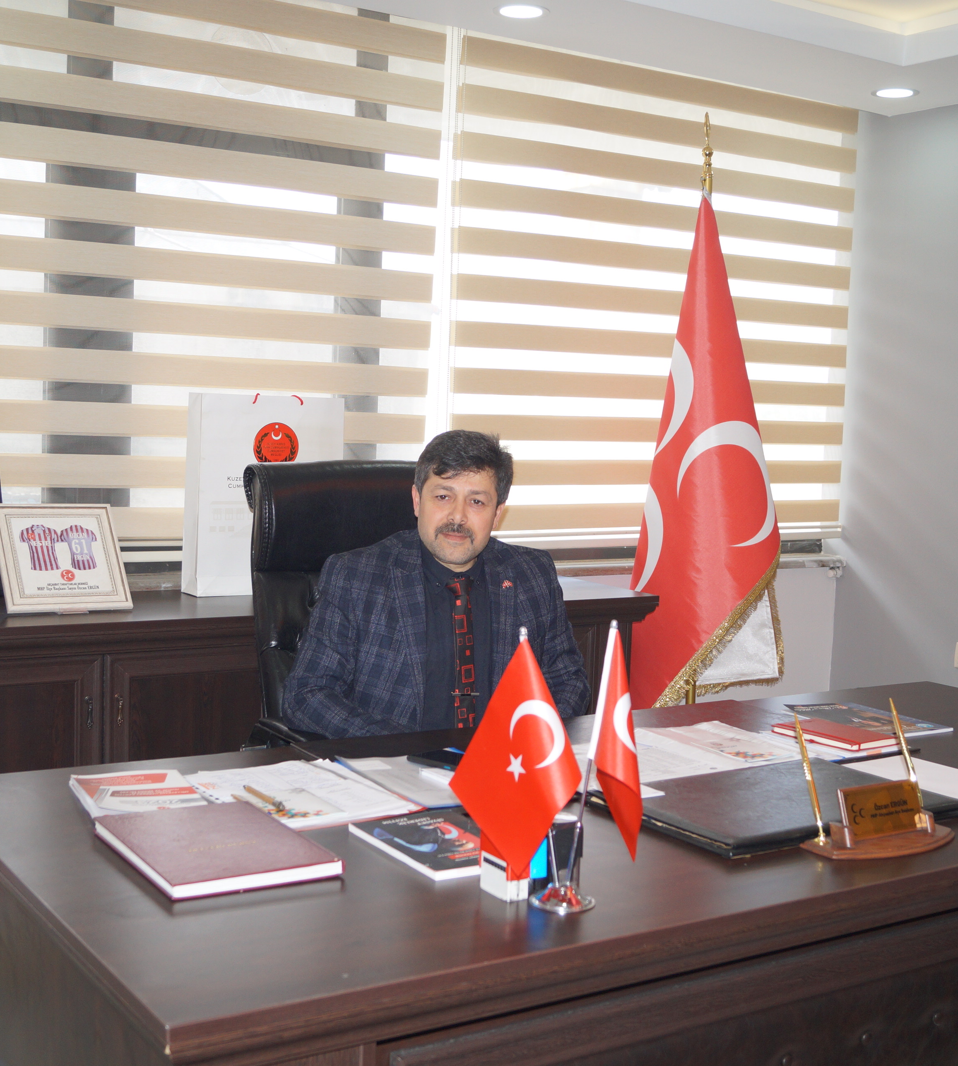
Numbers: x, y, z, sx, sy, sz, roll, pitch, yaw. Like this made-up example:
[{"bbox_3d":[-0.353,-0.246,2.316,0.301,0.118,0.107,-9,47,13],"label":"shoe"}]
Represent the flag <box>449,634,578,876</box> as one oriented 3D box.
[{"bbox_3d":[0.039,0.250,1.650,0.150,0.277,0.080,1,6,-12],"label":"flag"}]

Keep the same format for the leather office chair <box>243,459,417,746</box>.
[{"bbox_3d":[-0.141,0.467,2.863,0.680,1.186,0.700,-1,6,-28],"label":"leather office chair"}]

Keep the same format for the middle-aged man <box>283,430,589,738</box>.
[{"bbox_3d":[-0.041,0.455,2.605,0.590,1.267,0.700,0,6,-19],"label":"middle-aged man"}]

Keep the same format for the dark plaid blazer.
[{"bbox_3d":[-0.094,0.286,2.705,0.580,0.580,0.360,0,6,-19],"label":"dark plaid blazer"}]

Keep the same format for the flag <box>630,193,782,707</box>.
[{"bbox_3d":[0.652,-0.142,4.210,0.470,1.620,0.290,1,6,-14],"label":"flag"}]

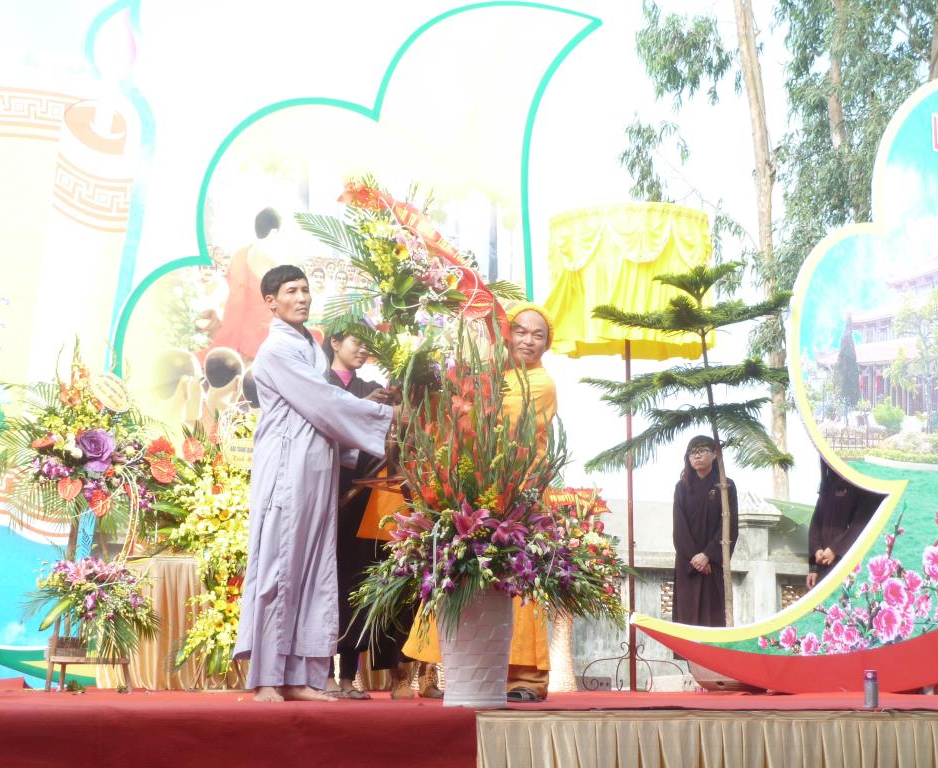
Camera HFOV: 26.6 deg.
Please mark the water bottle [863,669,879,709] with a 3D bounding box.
[{"bbox_3d":[1.383,1.027,6.673,0.050,0.130,0.050,0,-8,0],"label":"water bottle"}]

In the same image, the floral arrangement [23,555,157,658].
[{"bbox_3d":[-1.764,1.030,9.145,0.633,0.468,0.450,1,-8,-6],"label":"floral arrangement"}]

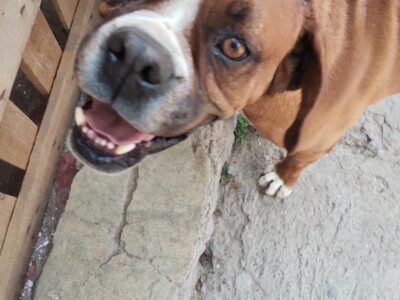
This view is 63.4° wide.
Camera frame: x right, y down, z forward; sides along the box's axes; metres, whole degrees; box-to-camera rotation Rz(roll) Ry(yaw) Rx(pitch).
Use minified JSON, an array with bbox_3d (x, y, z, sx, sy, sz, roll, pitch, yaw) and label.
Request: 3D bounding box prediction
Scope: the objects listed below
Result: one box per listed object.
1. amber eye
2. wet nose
[{"bbox_3d":[0.030,-0.088,0.280,0.024,0.015,0.020,26,103,-6],"label":"amber eye"},{"bbox_3d":[-0.046,-0.064,0.238,0.050,0.030,0.043,31,97,6],"label":"wet nose"}]

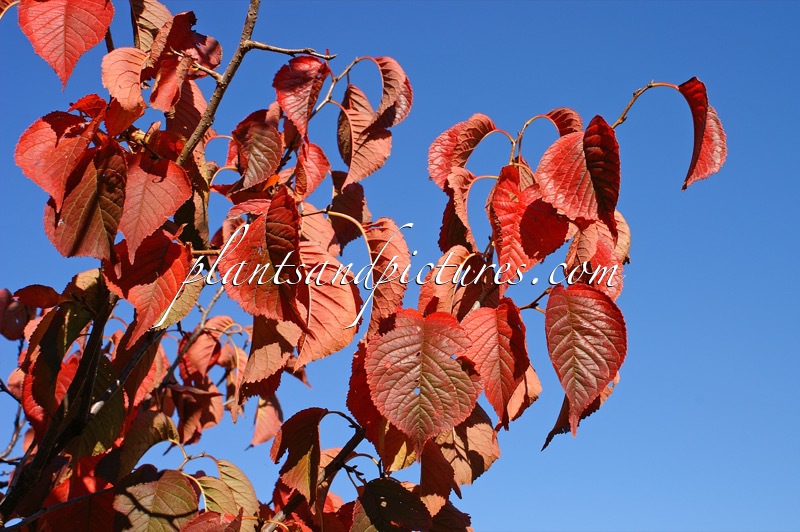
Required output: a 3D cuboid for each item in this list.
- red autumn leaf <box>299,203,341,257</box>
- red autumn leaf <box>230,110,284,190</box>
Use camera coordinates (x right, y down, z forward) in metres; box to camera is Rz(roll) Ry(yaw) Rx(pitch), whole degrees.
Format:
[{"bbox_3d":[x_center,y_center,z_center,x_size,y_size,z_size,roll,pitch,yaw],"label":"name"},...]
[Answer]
[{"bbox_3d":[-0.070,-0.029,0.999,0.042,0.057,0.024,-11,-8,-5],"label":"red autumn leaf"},{"bbox_3d":[-0.123,-0.100,1.000,0.042,0.061,0.028,4,-18,-14],"label":"red autumn leaf"}]

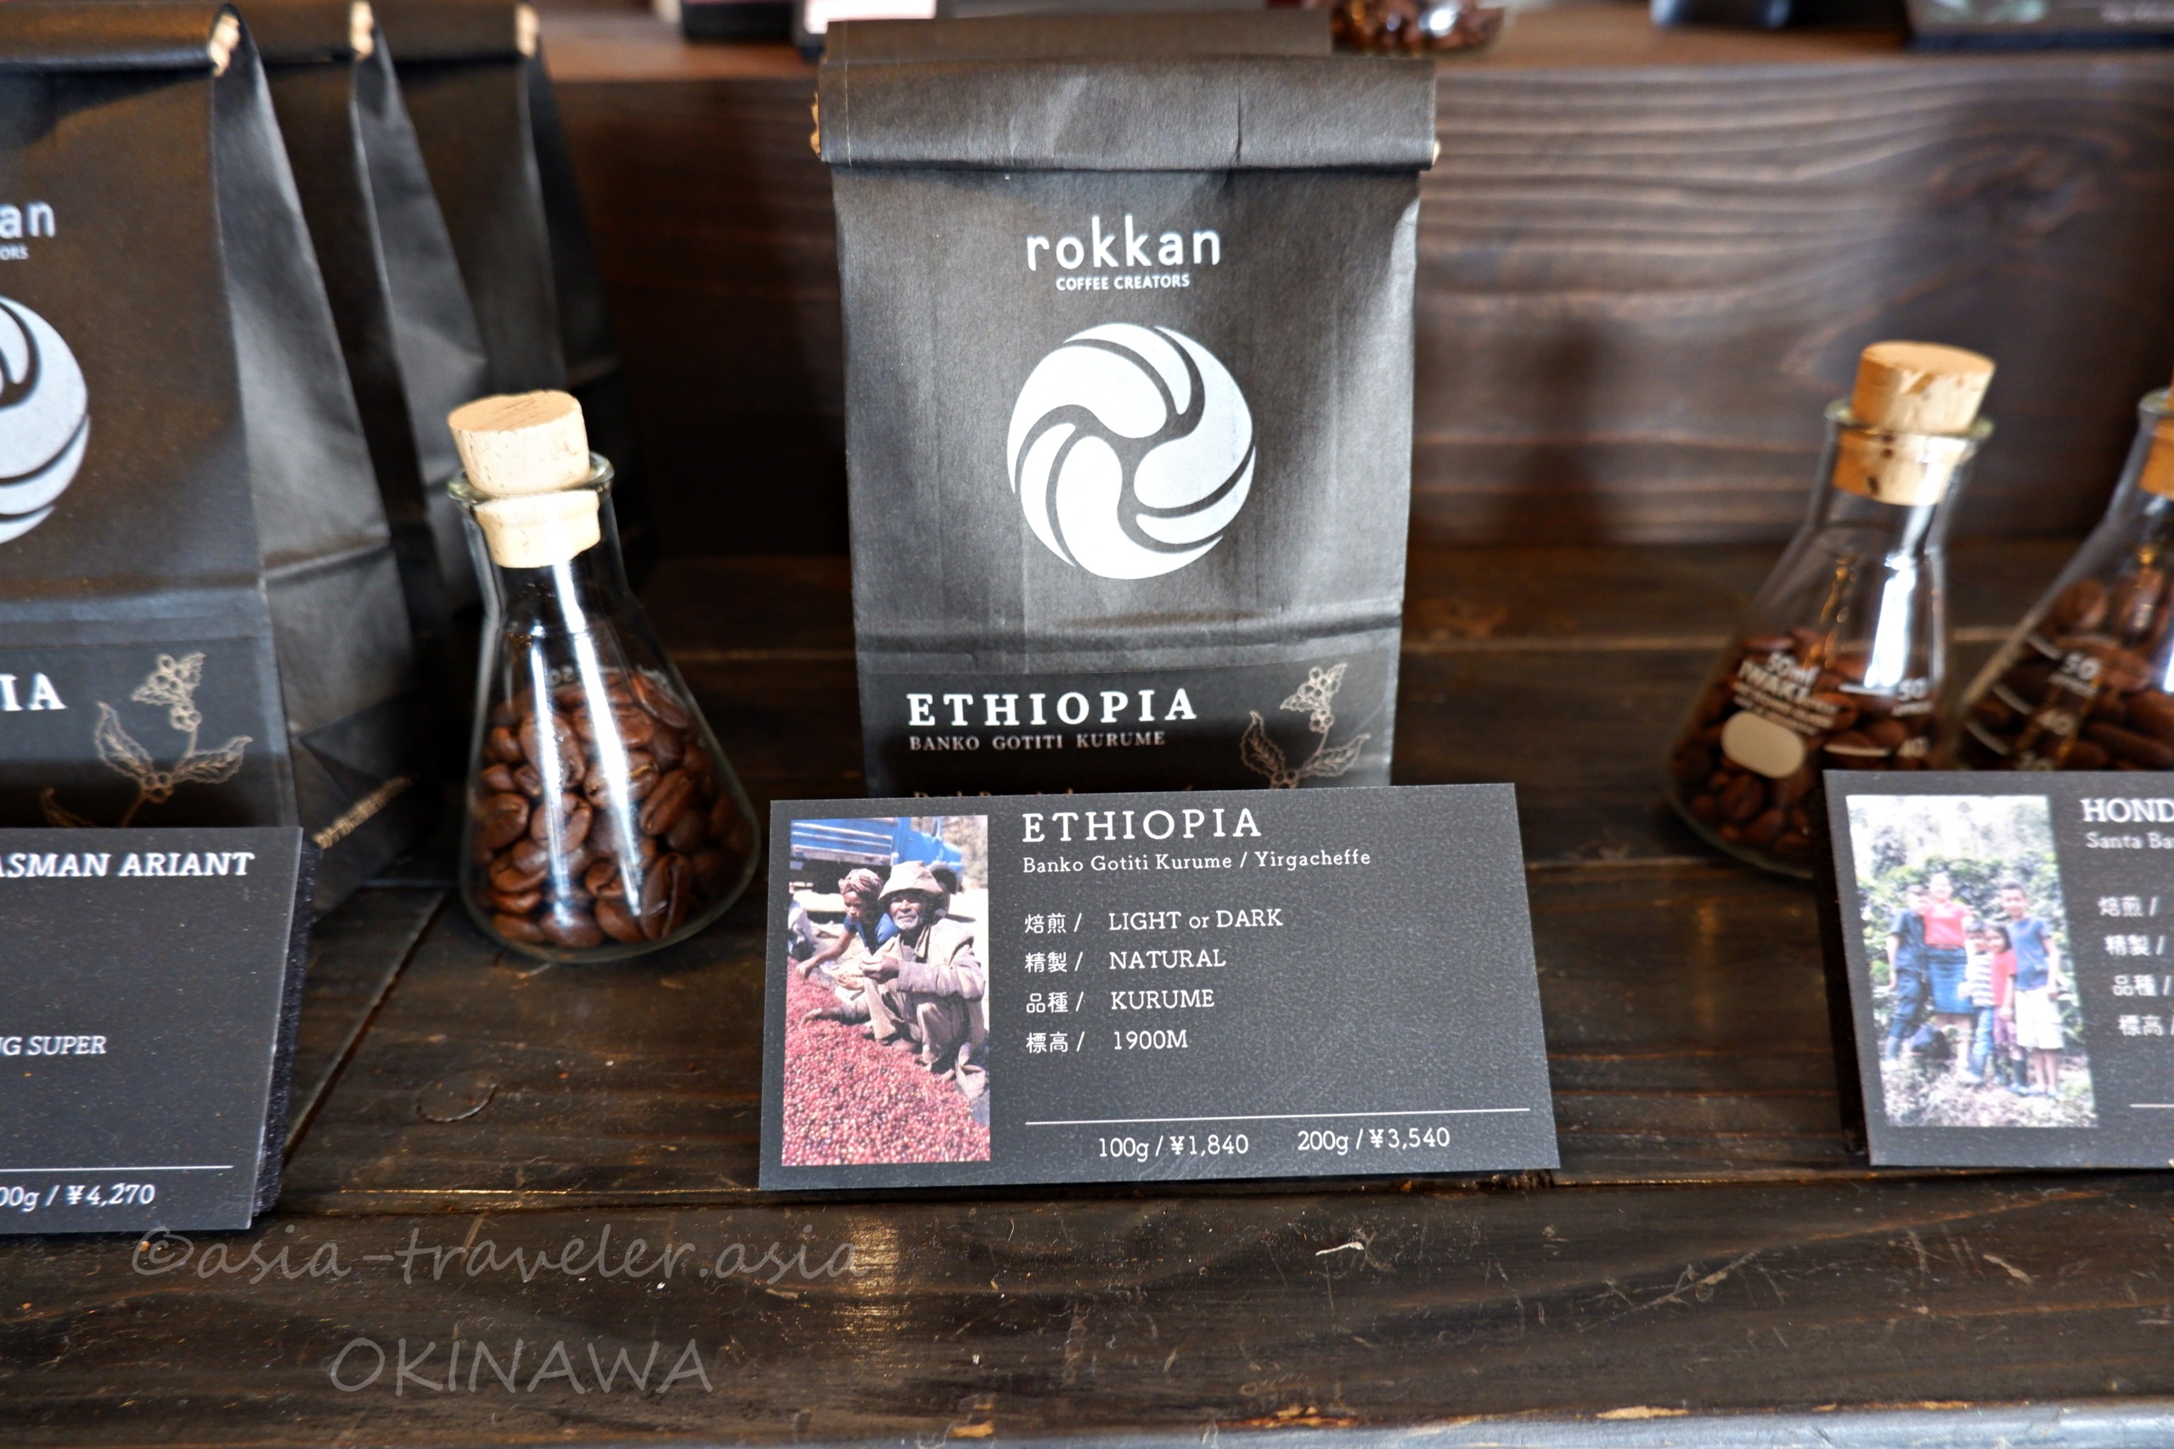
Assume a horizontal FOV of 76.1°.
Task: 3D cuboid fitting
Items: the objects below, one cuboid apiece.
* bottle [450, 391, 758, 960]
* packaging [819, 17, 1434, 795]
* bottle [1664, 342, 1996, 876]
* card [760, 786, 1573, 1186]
[{"bbox_3d":[-0.086,-0.009,0.234,0.052,0.090,0.052,-1,28,0],"label":"bottle"},{"bbox_3d":[0.007,-0.040,0.239,0.097,0.136,0.043,-1,28,0],"label":"packaging"},{"bbox_3d":[0.137,-0.020,0.246,0.052,0.089,0.052,-1,28,1],"label":"bottle"},{"bbox_3d":[0.009,0.037,0.202,0.111,0.055,0.006,-1,-16,0],"label":"card"}]

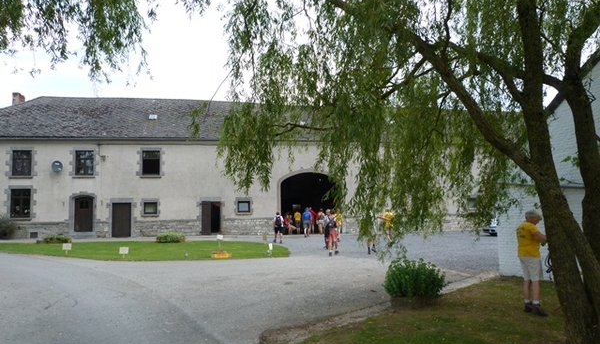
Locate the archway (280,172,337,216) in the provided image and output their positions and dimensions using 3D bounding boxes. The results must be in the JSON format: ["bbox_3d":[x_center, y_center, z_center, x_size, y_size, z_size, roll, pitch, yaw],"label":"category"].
[{"bbox_3d":[0.807,2.101,29.133,4.176,4.124,0.500,0,-4,-9],"label":"archway"}]

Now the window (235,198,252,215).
[{"bbox_3d":[-3.639,2.237,28.184,1.130,1.128,0.150,0,-4,-9],"label":"window"}]

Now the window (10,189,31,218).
[{"bbox_3d":[-16.823,1.908,26.127,1.094,1.728,0.150,0,-4,-9],"label":"window"}]

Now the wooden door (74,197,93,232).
[{"bbox_3d":[-13.281,2.612,26.661,1.055,2.139,0.120,0,-4,-9],"label":"wooden door"}]

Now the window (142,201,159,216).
[{"bbox_3d":[-9.397,2.302,27.327,0.907,0.880,0.150,0,-4,-9],"label":"window"}]

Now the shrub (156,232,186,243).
[{"bbox_3d":[-7.099,3.632,23.900,1.633,0.573,1.224,0,-4,-9],"label":"shrub"}]

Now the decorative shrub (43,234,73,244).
[{"bbox_3d":[-12.828,3.534,22.959,1.526,0.452,1.145,0,-4,-9],"label":"decorative shrub"}]

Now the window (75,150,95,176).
[{"bbox_3d":[-13.343,-0.549,26.884,1.052,1.539,0.150,0,-4,-9],"label":"window"}]

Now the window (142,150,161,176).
[{"bbox_3d":[-9.427,-0.556,27.533,1.054,1.525,0.150,0,-4,-9],"label":"window"}]

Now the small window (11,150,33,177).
[{"bbox_3d":[-16.853,-0.519,26.301,1.073,1.555,0.150,0,-4,-9],"label":"small window"}]

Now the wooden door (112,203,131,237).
[{"bbox_3d":[-11.089,3.022,26.994,1.124,2.108,0.120,0,-4,-9],"label":"wooden door"}]

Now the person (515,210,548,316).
[{"bbox_3d":[3.872,1.504,7.200,0.520,1.746,0.500,0,-4,-7],"label":"person"}]

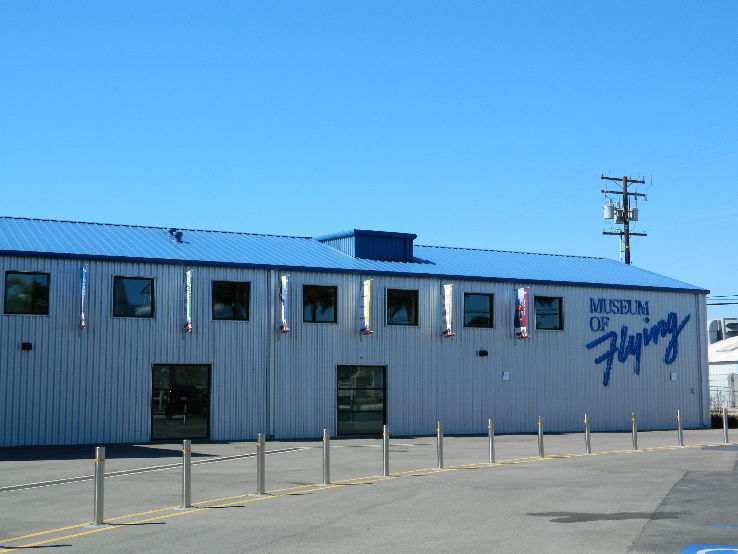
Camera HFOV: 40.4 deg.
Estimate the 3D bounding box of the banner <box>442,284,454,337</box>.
[{"bbox_3d":[2.733,1.158,34.597,0.060,1.780,0.770,3,-7,-26],"label":"banner"}]

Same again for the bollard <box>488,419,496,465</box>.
[{"bbox_3d":[2.611,3.492,21.280,0.115,0.921,0.115,0,-6,0],"label":"bollard"}]

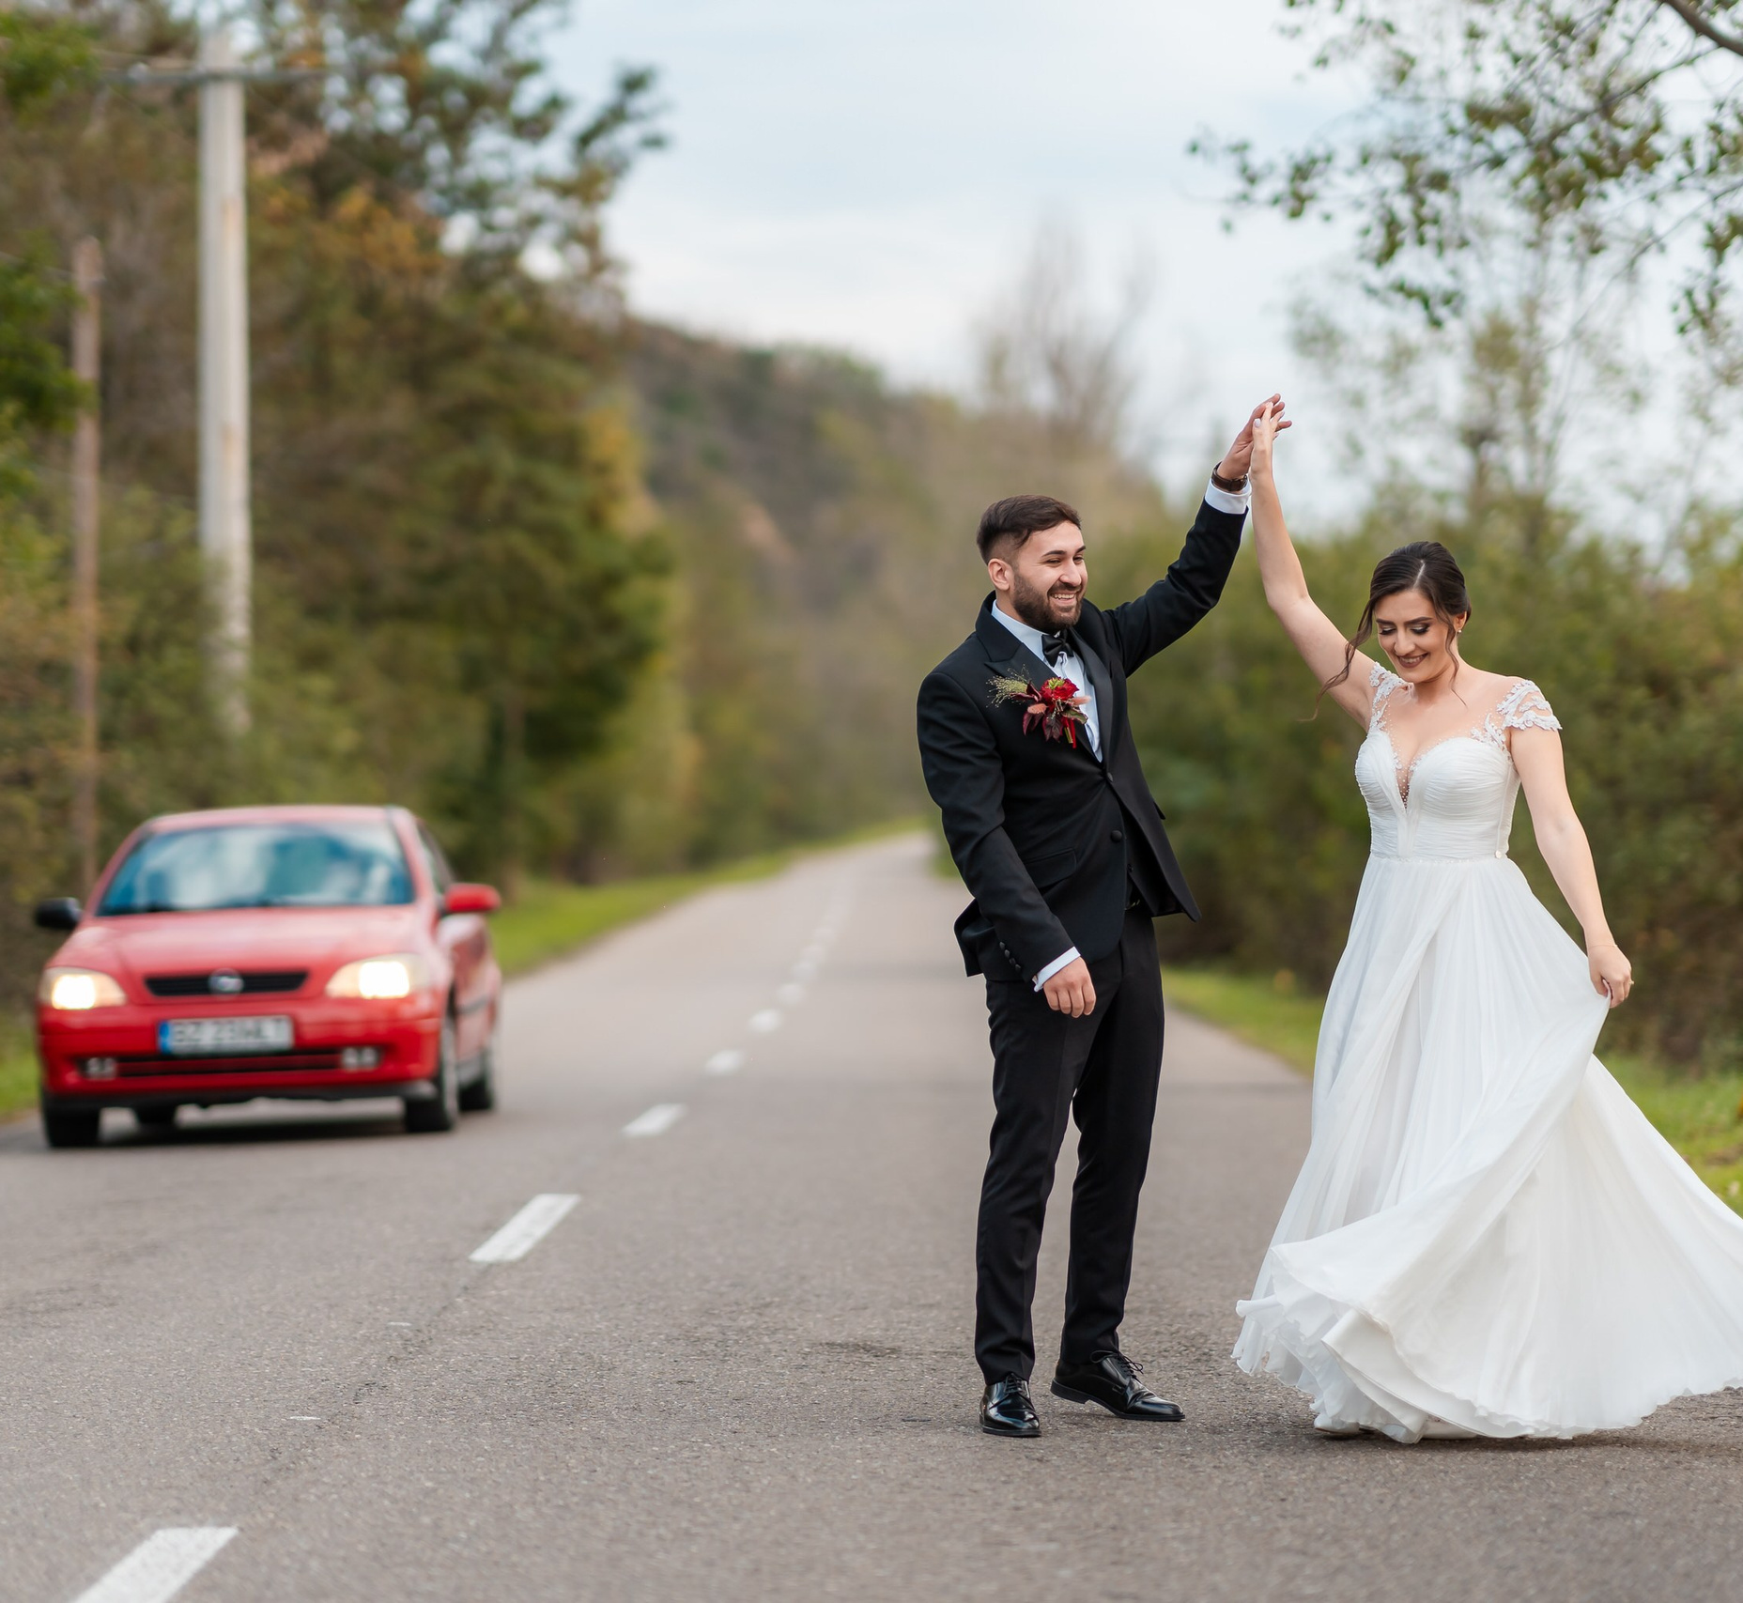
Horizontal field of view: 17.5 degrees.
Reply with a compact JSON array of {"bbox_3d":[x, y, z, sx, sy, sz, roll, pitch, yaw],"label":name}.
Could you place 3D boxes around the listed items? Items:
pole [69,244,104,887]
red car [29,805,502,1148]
[{"bbox_3d":[-5.950,-1.330,43.000,0.190,5.950,0.190,-1,-1,0],"label":"pole"},{"bbox_3d":[-2.570,0.710,24.800,1.870,1.420,4.120,-2,-1,0],"label":"red car"}]

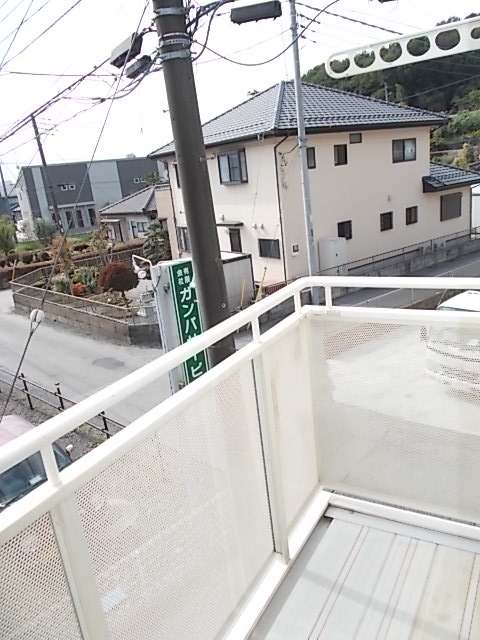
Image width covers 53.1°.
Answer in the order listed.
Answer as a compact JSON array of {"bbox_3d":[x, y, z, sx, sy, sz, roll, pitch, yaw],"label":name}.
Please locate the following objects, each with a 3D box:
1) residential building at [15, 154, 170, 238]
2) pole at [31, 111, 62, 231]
[{"bbox_3d":[-17.755,-15.626,60.114,17.500,7.900,6.500,-17,19,-31],"label":"residential building"},{"bbox_3d":[-19.319,-14.209,48.432,0.400,12.040,0.400,-14,18,-18],"label":"pole"}]

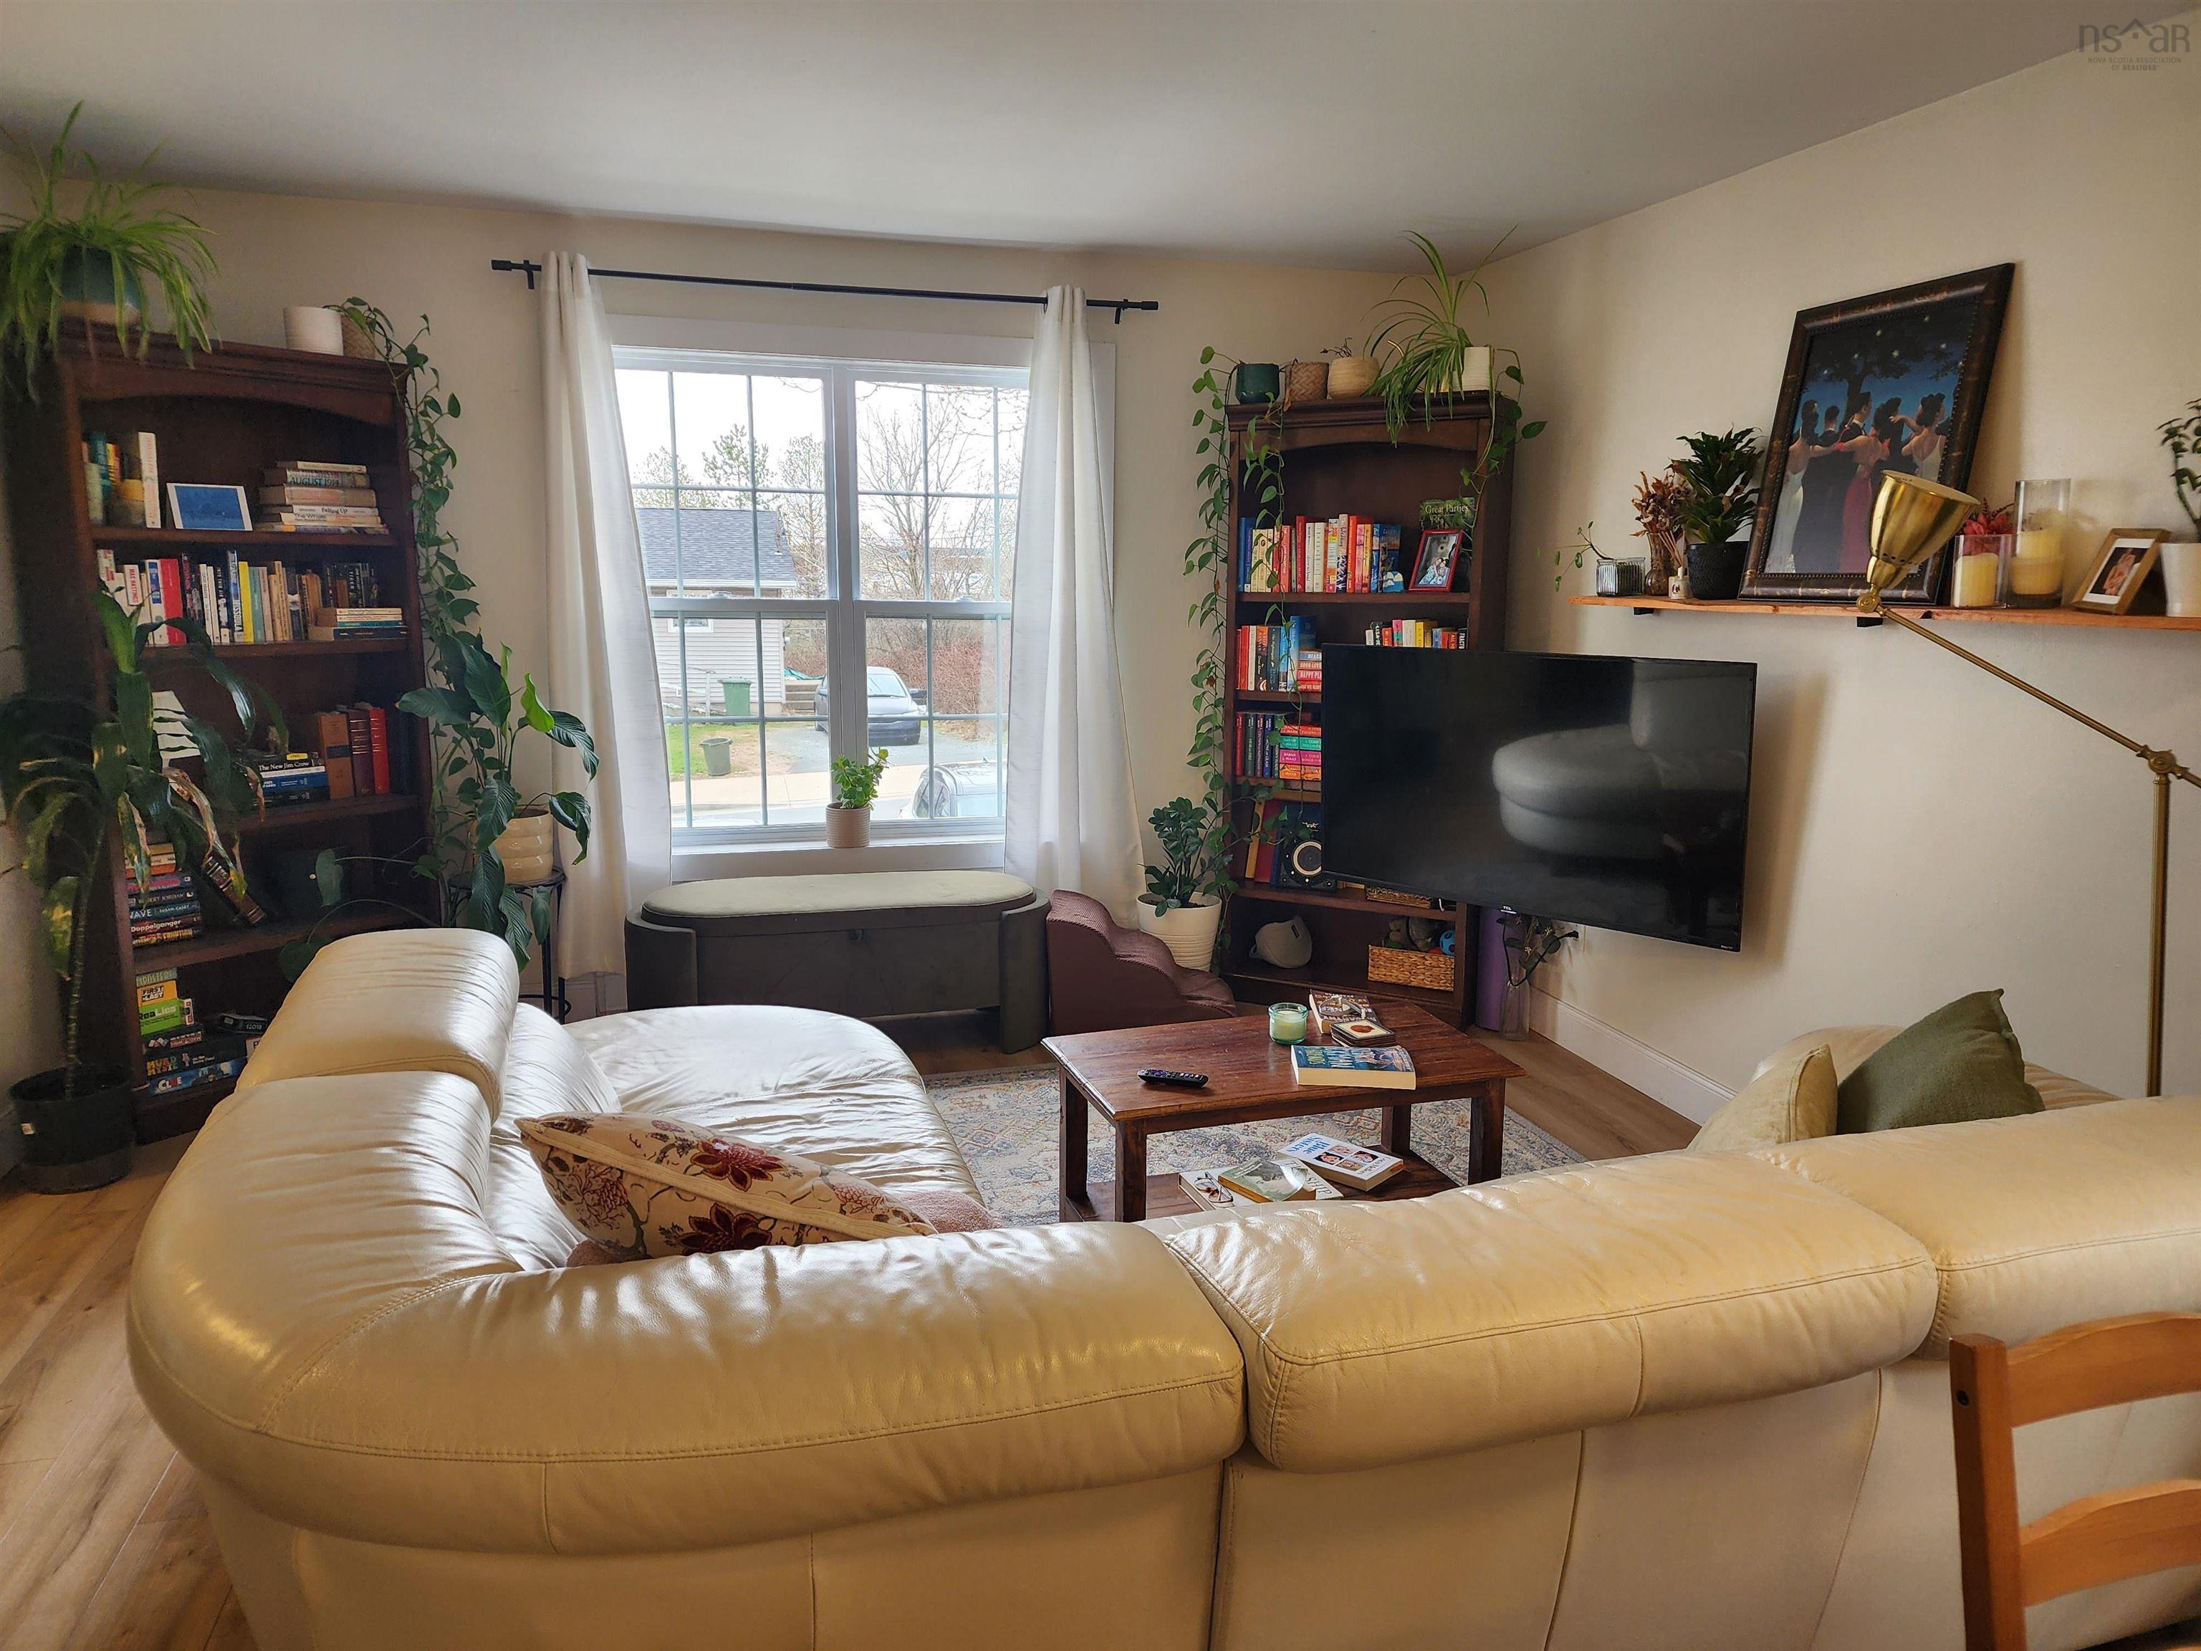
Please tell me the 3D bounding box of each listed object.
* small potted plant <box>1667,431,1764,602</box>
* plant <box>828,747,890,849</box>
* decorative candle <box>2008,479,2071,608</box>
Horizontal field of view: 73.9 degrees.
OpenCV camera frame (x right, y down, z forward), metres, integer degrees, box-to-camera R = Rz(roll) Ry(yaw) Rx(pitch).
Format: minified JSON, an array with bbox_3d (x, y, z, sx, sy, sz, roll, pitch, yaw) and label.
[{"bbox_3d":[1.505,-0.766,3.603,0.205,0.404,0.210,-2,10,-15],"label":"small potted plant"},{"bbox_3d":[-0.803,-0.091,4.863,0.200,0.335,0.190,-2,10,-14],"label":"plant"},{"bbox_3d":[1.756,-0.526,2.747,0.096,0.237,0.096,-2,10,-15],"label":"decorative candle"}]

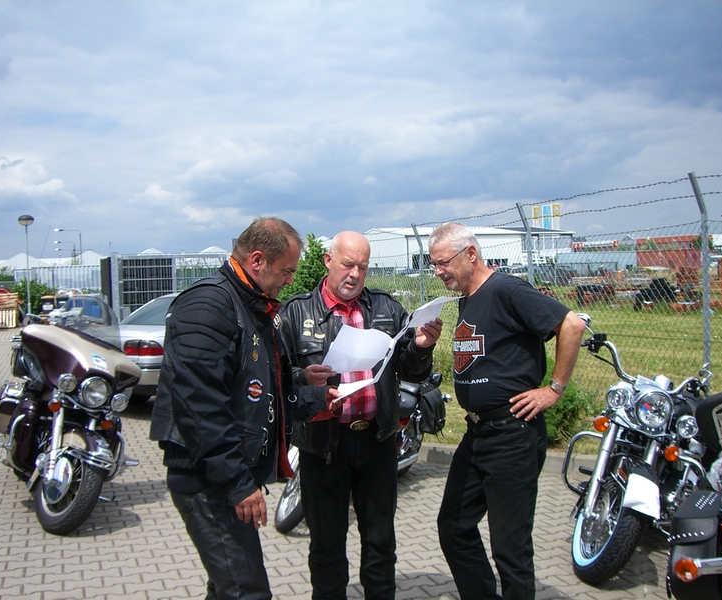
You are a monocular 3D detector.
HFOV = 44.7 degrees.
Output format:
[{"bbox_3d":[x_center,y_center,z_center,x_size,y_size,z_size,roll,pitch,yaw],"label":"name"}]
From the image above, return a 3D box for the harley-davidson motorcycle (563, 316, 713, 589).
[{"bbox_3d":[1.635,0.783,5.119,0.900,1.250,2.360,-1,1,24],"label":"harley-davidson motorcycle"}]

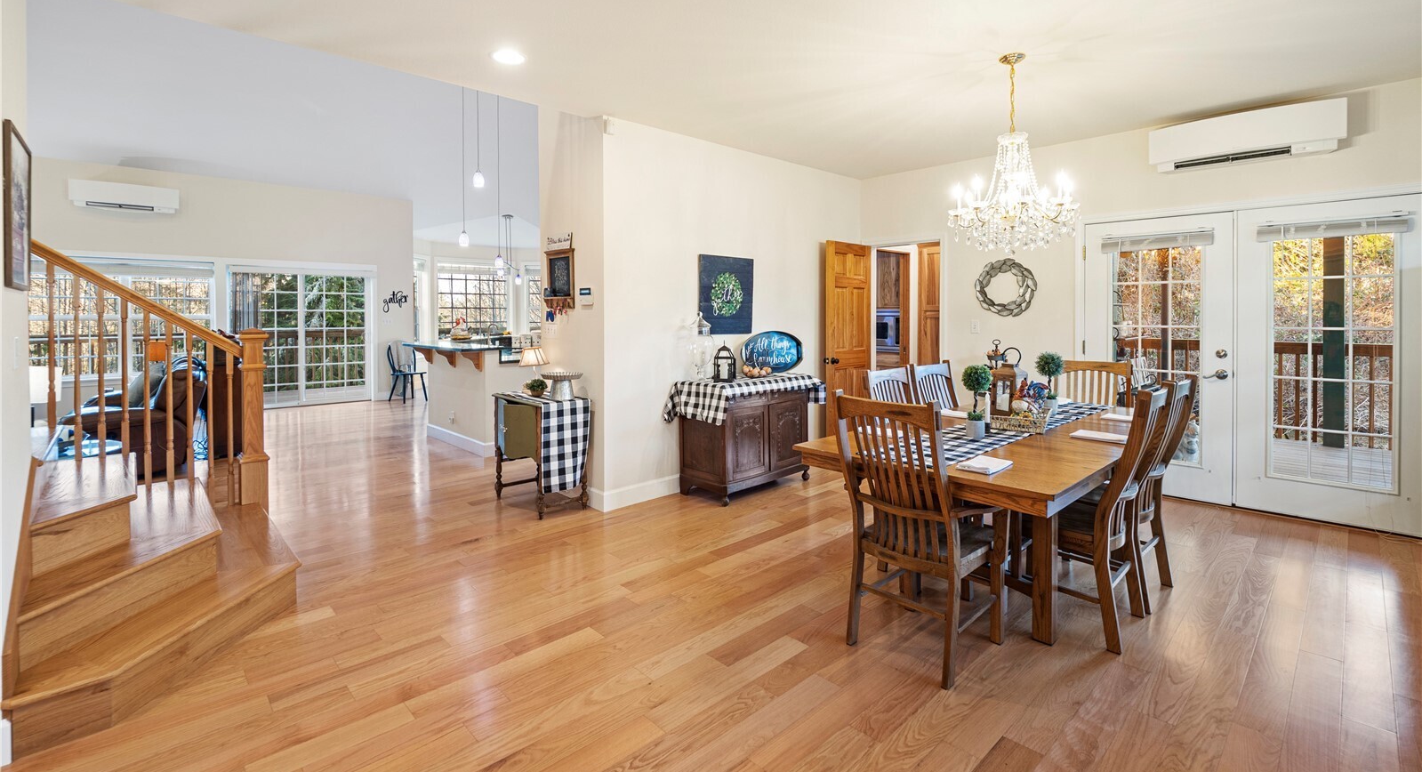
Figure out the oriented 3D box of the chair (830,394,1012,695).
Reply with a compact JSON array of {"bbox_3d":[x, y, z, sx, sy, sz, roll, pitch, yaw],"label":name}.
[{"bbox_3d":[0.888,0.561,2.428,0.561,1.087,0.499,-6,8,-44],"label":"chair"}]

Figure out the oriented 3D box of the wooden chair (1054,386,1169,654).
[{"bbox_3d":[1.667,0.513,2.578,0.469,1.061,0.571,-4,6,-43],"label":"wooden chair"}]

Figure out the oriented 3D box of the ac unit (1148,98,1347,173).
[{"bbox_3d":[3.672,-1.681,3.988,0.245,0.306,0.979,-4,6,-45],"label":"ac unit"}]

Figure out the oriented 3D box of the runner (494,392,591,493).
[{"bbox_3d":[-1.277,0.384,4.258,0.370,0.622,0.674,-6,8,-44],"label":"runner"}]

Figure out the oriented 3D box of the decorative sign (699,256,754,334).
[{"bbox_3d":[0.150,-0.764,4.842,0.643,0.658,0.041,-4,5,-42],"label":"decorative sign"}]

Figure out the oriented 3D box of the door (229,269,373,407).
[{"bbox_3d":[-6.089,-0.756,8.619,1.775,2.071,0.122,-4,5,-42],"label":"door"}]

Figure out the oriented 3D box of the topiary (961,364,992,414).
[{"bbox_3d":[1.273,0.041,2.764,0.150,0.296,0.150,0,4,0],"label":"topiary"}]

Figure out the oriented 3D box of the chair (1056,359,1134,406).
[{"bbox_3d":[2.383,0.366,3.733,0.581,1.061,0.551,-4,5,-43],"label":"chair"}]

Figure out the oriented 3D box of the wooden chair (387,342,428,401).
[{"bbox_3d":[-4.890,-0.233,9.285,0.451,0.941,0.509,-6,8,-44],"label":"wooden chair"}]

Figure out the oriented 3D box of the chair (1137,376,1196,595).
[{"bbox_3d":[2.022,0.476,2.871,0.469,1.061,0.571,-4,6,-43],"label":"chair"}]

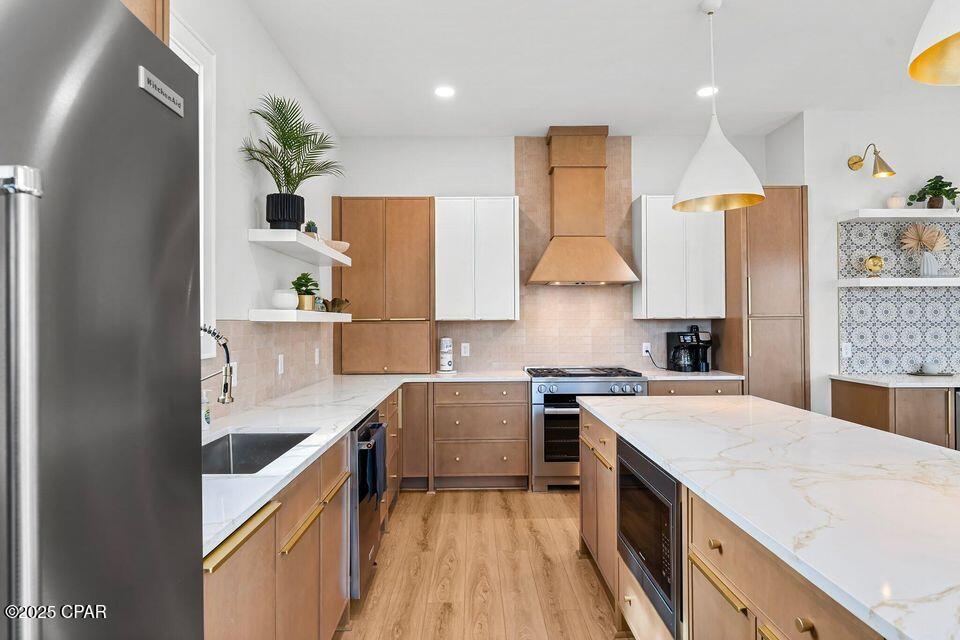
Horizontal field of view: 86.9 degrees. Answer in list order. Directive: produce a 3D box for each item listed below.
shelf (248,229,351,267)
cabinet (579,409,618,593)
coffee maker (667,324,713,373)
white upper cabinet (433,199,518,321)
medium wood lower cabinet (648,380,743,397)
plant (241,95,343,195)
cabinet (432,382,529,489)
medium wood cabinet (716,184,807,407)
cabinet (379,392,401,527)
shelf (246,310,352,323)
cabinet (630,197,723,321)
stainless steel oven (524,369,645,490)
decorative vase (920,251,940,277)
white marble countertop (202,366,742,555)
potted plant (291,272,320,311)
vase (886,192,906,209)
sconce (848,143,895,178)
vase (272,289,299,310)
[{"bbox_3d":[-1.128,-0.455,3.358,0.259,0.064,1.237,0,0,-1],"label":"shelf"},{"bbox_3d":[0.896,0.920,2.561,0.610,0.874,0.745,0,0,-1],"label":"cabinet"},{"bbox_3d":[1.868,0.262,4.521,0.310,0.390,0.260,0,0,-1],"label":"coffee maker"},{"bbox_3d":[-0.029,-0.528,4.520,0.730,1.067,0.345,0,0,-1],"label":"white upper cabinet"},{"bbox_3d":[1.748,0.926,4.408,0.770,0.879,0.605,0,0,-1],"label":"medium wood lower cabinet"},{"bbox_3d":[-0.974,-0.954,2.751,0.440,0.545,0.500,0,0,-1],"label":"plant"},{"bbox_3d":[0.007,0.936,4.386,0.777,0.879,0.600,0,0,-1],"label":"cabinet"},{"bbox_3d":[2.422,0.147,4.434,0.544,2.492,0.560,0,0,-1],"label":"medium wood cabinet"},{"bbox_3d":[-0.932,0.954,3.483,0.615,0.907,1.000,0,0,-1],"label":"cabinet"},{"bbox_3d":[-1.089,-0.019,3.253,0.253,0.059,1.205,0,0,-1],"label":"shelf"},{"bbox_3d":[1.779,-0.549,4.561,0.725,1.072,0.285,0,0,-1],"label":"cabinet"},{"bbox_3d":[0.896,0.920,4.374,0.943,0.962,0.610,0,0,-1],"label":"stainless steel oven"},{"bbox_3d":[3.550,-0.442,4.023,0.120,0.210,0.120,0,0,-1],"label":"decorative vase"},{"bbox_3d":[0.460,0.472,2.820,3.335,0.030,3.770,0,0,-1],"label":"white marble countertop"},{"bbox_3d":[-1.107,-0.171,3.185,0.170,0.237,0.180,0,0,-1],"label":"potted plant"},{"bbox_3d":[3.313,-0.936,4.031,0.157,0.160,0.157,0,0,-1],"label":"vase"},{"bbox_3d":[3.052,-1.234,3.980,0.150,0.280,0.340,0,0,-1],"label":"sconce"},{"bbox_3d":[-1.068,-0.108,2.786,0.146,0.116,0.146,0,0,-1],"label":"vase"}]

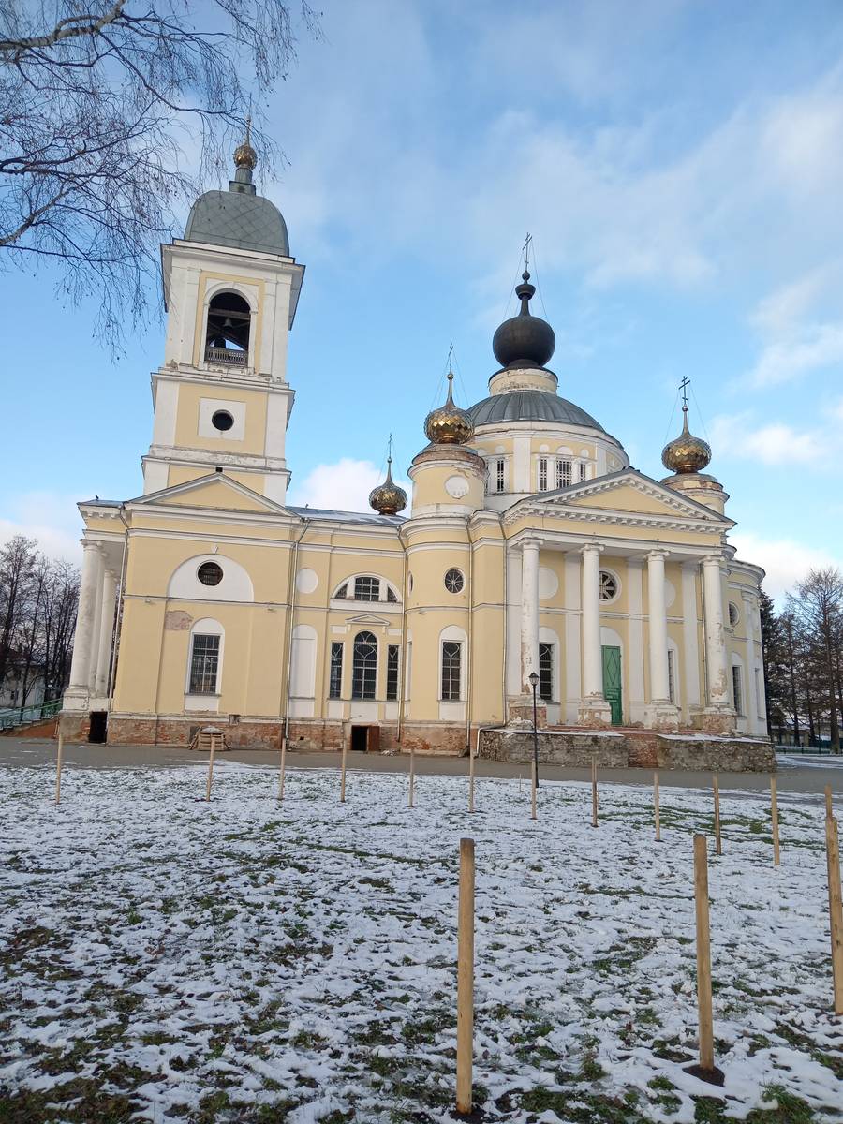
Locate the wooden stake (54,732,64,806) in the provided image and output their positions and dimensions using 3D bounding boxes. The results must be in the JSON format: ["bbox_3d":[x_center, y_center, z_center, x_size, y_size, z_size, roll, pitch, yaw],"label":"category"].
[{"bbox_3d":[-6.282,3.589,14.098,0.063,1.184,0.063,-2,-10,-1],"label":"wooden stake"}]

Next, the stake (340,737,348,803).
[{"bbox_3d":[-1.469,3.951,15.448,0.063,1.190,0.063,2,-11,0],"label":"stake"}]

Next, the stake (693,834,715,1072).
[{"bbox_3d":[1.372,1.879,3.946,0.063,1.056,0.063,2,-11,0],"label":"stake"}]

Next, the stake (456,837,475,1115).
[{"bbox_3d":[0.188,1.725,3.420,0.063,1.067,0.063,2,-11,0],"label":"stake"}]

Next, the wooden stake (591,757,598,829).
[{"bbox_3d":[2.792,3.695,13.060,0.063,1.077,0.063,2,-11,0],"label":"wooden stake"}]

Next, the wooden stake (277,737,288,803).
[{"bbox_3d":[-2.659,3.963,15.535,0.063,1.143,0.063,2,-11,0],"label":"wooden stake"}]

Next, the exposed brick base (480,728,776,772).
[{"bbox_3d":[9.102,8.346,35.791,12.666,1.373,3.200,4,-12,-14],"label":"exposed brick base"}]

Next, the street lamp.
[{"bbox_3d":[2.988,4.320,20.984,0.270,2.928,0.270,4,-12,-14],"label":"street lamp"}]

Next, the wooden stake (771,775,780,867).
[{"bbox_3d":[4.199,3.068,9.627,0.063,1.005,0.063,2,-11,0],"label":"wooden stake"}]

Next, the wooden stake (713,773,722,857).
[{"bbox_3d":[3.951,3.361,10.829,0.063,1.029,0.063,2,-11,0],"label":"wooden stake"}]

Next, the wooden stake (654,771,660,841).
[{"bbox_3d":[3.482,3.597,11.987,0.063,0.981,0.063,2,-11,0],"label":"wooden stake"}]

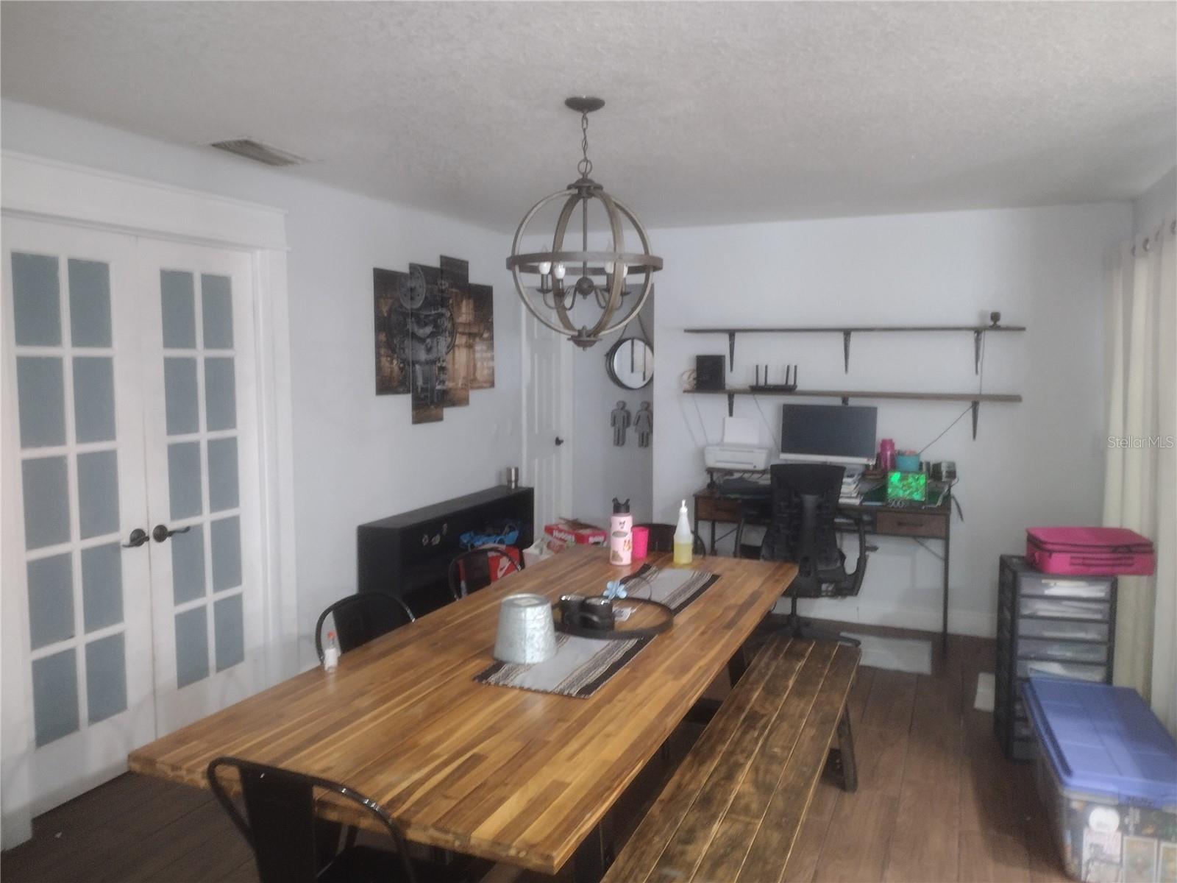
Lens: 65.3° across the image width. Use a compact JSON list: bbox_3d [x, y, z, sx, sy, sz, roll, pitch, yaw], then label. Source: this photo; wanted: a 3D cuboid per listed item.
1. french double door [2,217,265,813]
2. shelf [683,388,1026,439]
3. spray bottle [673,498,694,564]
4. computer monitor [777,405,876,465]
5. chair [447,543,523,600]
[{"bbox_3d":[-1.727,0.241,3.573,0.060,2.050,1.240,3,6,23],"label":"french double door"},{"bbox_3d":[1.511,-0.159,5.450,1.900,0.260,0.220,3,6,23],"label":"shelf"},{"bbox_3d":[0.400,0.372,3.843,0.080,0.265,0.086,1,5,6],"label":"spray bottle"},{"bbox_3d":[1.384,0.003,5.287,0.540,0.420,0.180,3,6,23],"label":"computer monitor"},{"bbox_3d":[-0.267,0.868,3.547,0.480,0.845,0.440,4,6,31],"label":"chair"}]

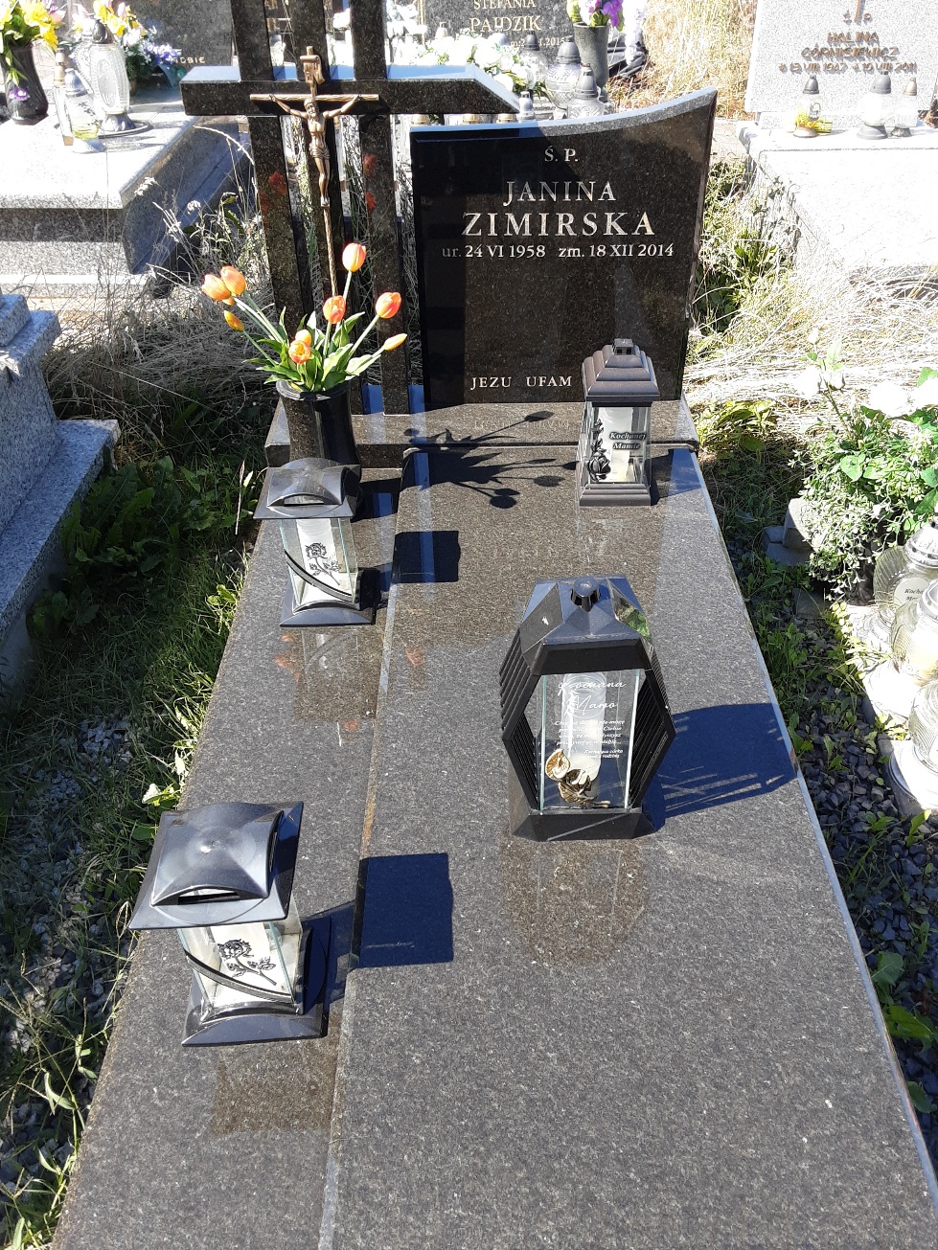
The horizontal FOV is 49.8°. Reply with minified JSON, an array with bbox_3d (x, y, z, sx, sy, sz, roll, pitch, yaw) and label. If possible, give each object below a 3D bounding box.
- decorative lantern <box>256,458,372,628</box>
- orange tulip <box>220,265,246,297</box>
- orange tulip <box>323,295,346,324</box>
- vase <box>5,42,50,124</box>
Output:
[{"bbox_3d":[-0.257,-0.155,1.761,0.166,0.268,0.166,-3,39,2],"label":"decorative lantern"},{"bbox_3d":[-0.420,-0.616,1.808,0.045,0.060,0.045,-32,27,24],"label":"orange tulip"},{"bbox_3d":[-0.225,-0.527,1.689,0.045,0.060,0.045,4,61,-3],"label":"orange tulip"},{"bbox_3d":[-1.885,-2.303,4.279,0.172,0.285,0.172,-1,39,1],"label":"vase"}]

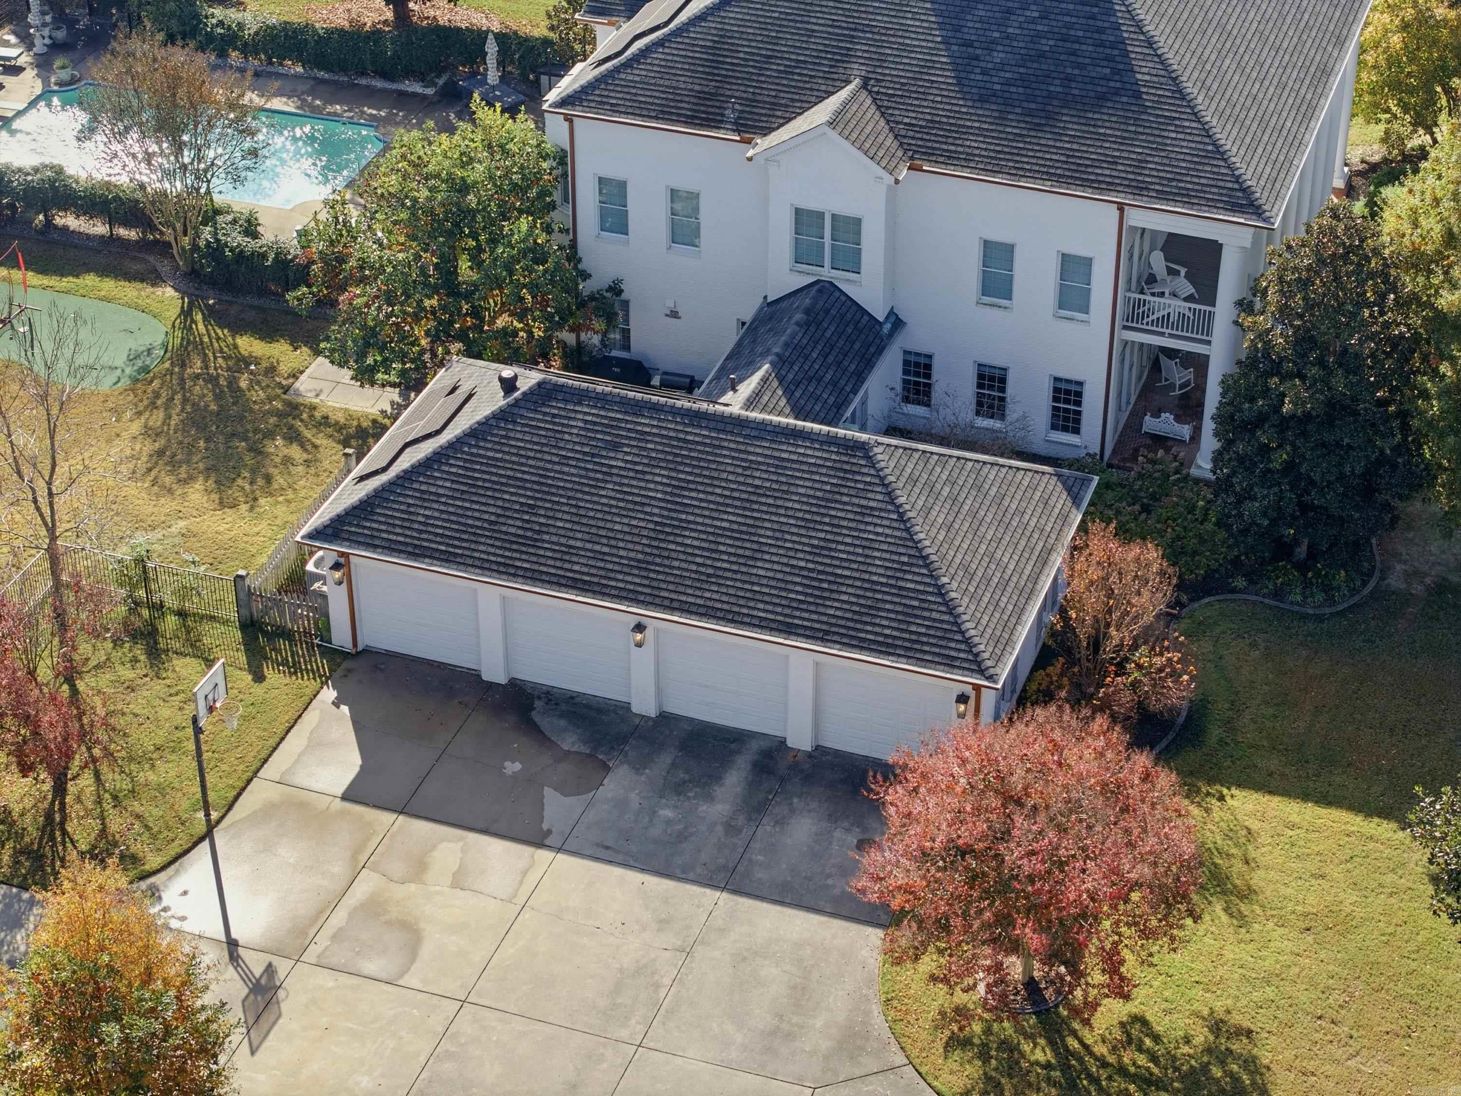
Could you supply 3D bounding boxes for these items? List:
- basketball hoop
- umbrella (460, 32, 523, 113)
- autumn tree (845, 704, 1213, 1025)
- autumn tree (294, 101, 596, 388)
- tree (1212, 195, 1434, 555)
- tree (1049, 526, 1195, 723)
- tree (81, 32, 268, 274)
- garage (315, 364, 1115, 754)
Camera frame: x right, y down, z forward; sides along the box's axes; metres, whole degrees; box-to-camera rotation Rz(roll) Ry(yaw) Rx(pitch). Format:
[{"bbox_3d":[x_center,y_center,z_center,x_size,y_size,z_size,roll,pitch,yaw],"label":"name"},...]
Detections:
[{"bbox_3d":[-10.265,3.464,60.627,0.570,0.470,0.490,11,36,17],"label":"basketball hoop"},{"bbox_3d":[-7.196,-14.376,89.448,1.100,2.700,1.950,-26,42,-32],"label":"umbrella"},{"bbox_3d":[5.671,5.979,56.378,6.700,6.100,6.600,0,34,0],"label":"autumn tree"},{"bbox_3d":[-7.378,-8.063,76.368,7.800,7.000,7.200,0,34,0],"label":"autumn tree"},{"bbox_3d":[13.513,-3.710,67.627,4.900,9.400,4.800,0,34,0],"label":"tree"},{"bbox_3d":[8.352,1.662,64.040,3.100,4.600,2.800,0,34,0],"label":"tree"},{"bbox_3d":[-14.916,-10.598,80.171,4.950,7.000,4.800,0,34,0],"label":"tree"},{"bbox_3d":[-0.584,-0.661,66.546,16.100,5.720,8.420,11,36,17],"label":"garage"}]

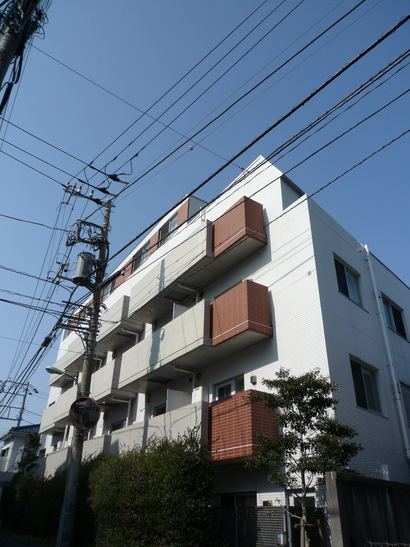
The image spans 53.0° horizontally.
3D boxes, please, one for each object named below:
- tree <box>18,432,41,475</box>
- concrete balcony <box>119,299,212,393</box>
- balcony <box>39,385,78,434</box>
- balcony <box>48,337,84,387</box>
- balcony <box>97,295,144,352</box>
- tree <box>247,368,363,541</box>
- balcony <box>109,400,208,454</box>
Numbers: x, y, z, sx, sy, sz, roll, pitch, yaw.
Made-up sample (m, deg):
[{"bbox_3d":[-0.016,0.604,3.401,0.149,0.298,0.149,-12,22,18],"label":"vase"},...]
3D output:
[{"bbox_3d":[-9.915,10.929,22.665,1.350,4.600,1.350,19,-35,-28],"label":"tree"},{"bbox_3d":[-1.144,2.635,13.529,1.018,1.333,5.695,19,-35,-28],"label":"concrete balcony"},{"bbox_3d":[-7.572,7.431,22.090,1.018,1.333,7.716,19,-35,-28],"label":"balcony"},{"bbox_3d":[-7.504,5.006,23.499,1.018,1.344,7.716,19,-35,-28],"label":"balcony"},{"bbox_3d":[-3.991,2.385,18.820,1.018,1.344,3.539,19,-35,-28],"label":"balcony"},{"bbox_3d":[1.549,3.237,6.189,1.850,3.700,1.850,19,-35,-28],"label":"tree"},{"bbox_3d":[-1.228,5.066,12.143,1.018,1.333,5.751,19,-35,-28],"label":"balcony"}]

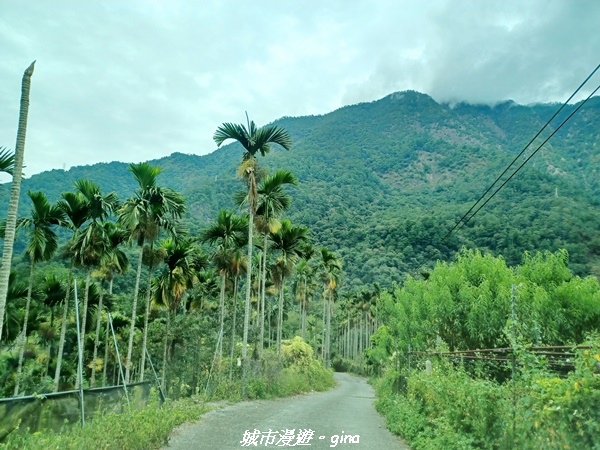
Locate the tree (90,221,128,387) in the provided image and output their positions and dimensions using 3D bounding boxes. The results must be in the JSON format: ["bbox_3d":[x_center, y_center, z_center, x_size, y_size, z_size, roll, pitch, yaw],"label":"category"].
[{"bbox_3d":[-8.134,3.314,18.500,1.800,7.140,1.800,2,-10,0],"label":"tree"}]

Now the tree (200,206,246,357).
[{"bbox_3d":[-3.708,3.073,21.000,2.250,7.720,2.250,2,-10,0],"label":"tree"}]

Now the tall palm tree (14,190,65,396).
[{"bbox_3d":[-9.920,2.482,16.500,2.000,7.830,2.000,2,-10,0],"label":"tall palm tree"}]

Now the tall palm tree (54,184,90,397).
[{"bbox_3d":[-8.701,2.353,16.500,1.700,7.720,1.700,2,-10,0],"label":"tall palm tree"}]

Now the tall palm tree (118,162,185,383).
[{"bbox_3d":[-5.314,1.602,15.300,2.300,7.950,2.300,2,-10,0],"label":"tall palm tree"}]

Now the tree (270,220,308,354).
[{"bbox_3d":[-0.763,3.646,24.500,2.200,7.940,2.200,2,-10,0],"label":"tree"}]

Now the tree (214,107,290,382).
[{"bbox_3d":[-1.608,0.644,13.800,2.450,8.860,2.450,2,-10,0],"label":"tree"}]

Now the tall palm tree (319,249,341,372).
[{"bbox_3d":[1.907,5.525,29.000,1.700,7.960,1.700,2,-10,0],"label":"tall palm tree"}]

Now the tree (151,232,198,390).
[{"bbox_3d":[-5.401,3.738,18.500,1.950,6.570,1.950,2,-10,0],"label":"tree"}]

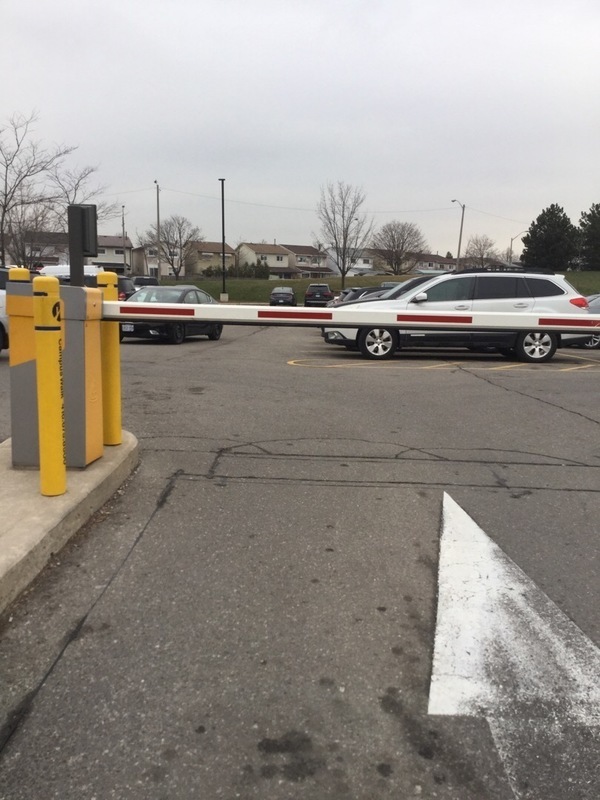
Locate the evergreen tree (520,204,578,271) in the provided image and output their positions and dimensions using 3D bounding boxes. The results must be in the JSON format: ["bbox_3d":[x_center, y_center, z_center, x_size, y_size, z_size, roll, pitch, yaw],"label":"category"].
[{"bbox_3d":[29.211,-18.978,84.045,6.963,7.682,6.723,1,9,0],"label":"evergreen tree"}]

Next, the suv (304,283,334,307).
[{"bbox_3d":[1.376,-7.364,51.121,1.910,1.700,4.700,1,9,2],"label":"suv"}]

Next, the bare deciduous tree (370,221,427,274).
[{"bbox_3d":[13.469,-20.765,97.967,8.096,7.371,7.956,1,9,0],"label":"bare deciduous tree"}]

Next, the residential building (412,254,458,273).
[{"bbox_3d":[24.700,-24.923,142.981,10.500,6.900,9.000,-6,9,-37],"label":"residential building"}]

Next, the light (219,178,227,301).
[{"bbox_3d":[-5.777,-12.043,54.320,0.650,9.110,0.750,5,9,24],"label":"light"}]

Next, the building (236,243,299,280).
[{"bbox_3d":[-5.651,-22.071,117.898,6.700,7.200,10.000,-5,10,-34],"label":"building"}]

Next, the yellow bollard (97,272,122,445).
[{"bbox_3d":[-1.208,-0.258,4.551,0.130,1.080,0.130,0,7,0],"label":"yellow bollard"}]

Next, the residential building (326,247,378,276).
[{"bbox_3d":[7.200,-22.525,124.133,6.500,6.900,9.000,-6,9,-37],"label":"residential building"}]

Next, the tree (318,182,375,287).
[{"bbox_3d":[3.709,-13.995,61.085,4.798,9.123,4.711,1,9,0],"label":"tree"}]

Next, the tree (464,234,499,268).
[{"bbox_3d":[32.794,-26.366,129.443,6.265,6.909,6.265,1,9,0],"label":"tree"}]

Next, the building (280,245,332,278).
[{"bbox_3d":[0.000,-21.495,116.199,6.800,6.900,9.000,-6,9,-37],"label":"building"}]

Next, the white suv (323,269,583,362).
[{"bbox_3d":[2.880,-1.612,13.482,4.780,1.650,1.820,1,7,9],"label":"white suv"}]

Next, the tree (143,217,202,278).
[{"bbox_3d":[-14.764,-17.976,84.288,7.083,7.488,6.843,1,9,0],"label":"tree"}]

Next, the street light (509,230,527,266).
[{"bbox_3d":[33.894,-21.416,110.159,2.800,9.000,0.350,0,7,0],"label":"street light"}]

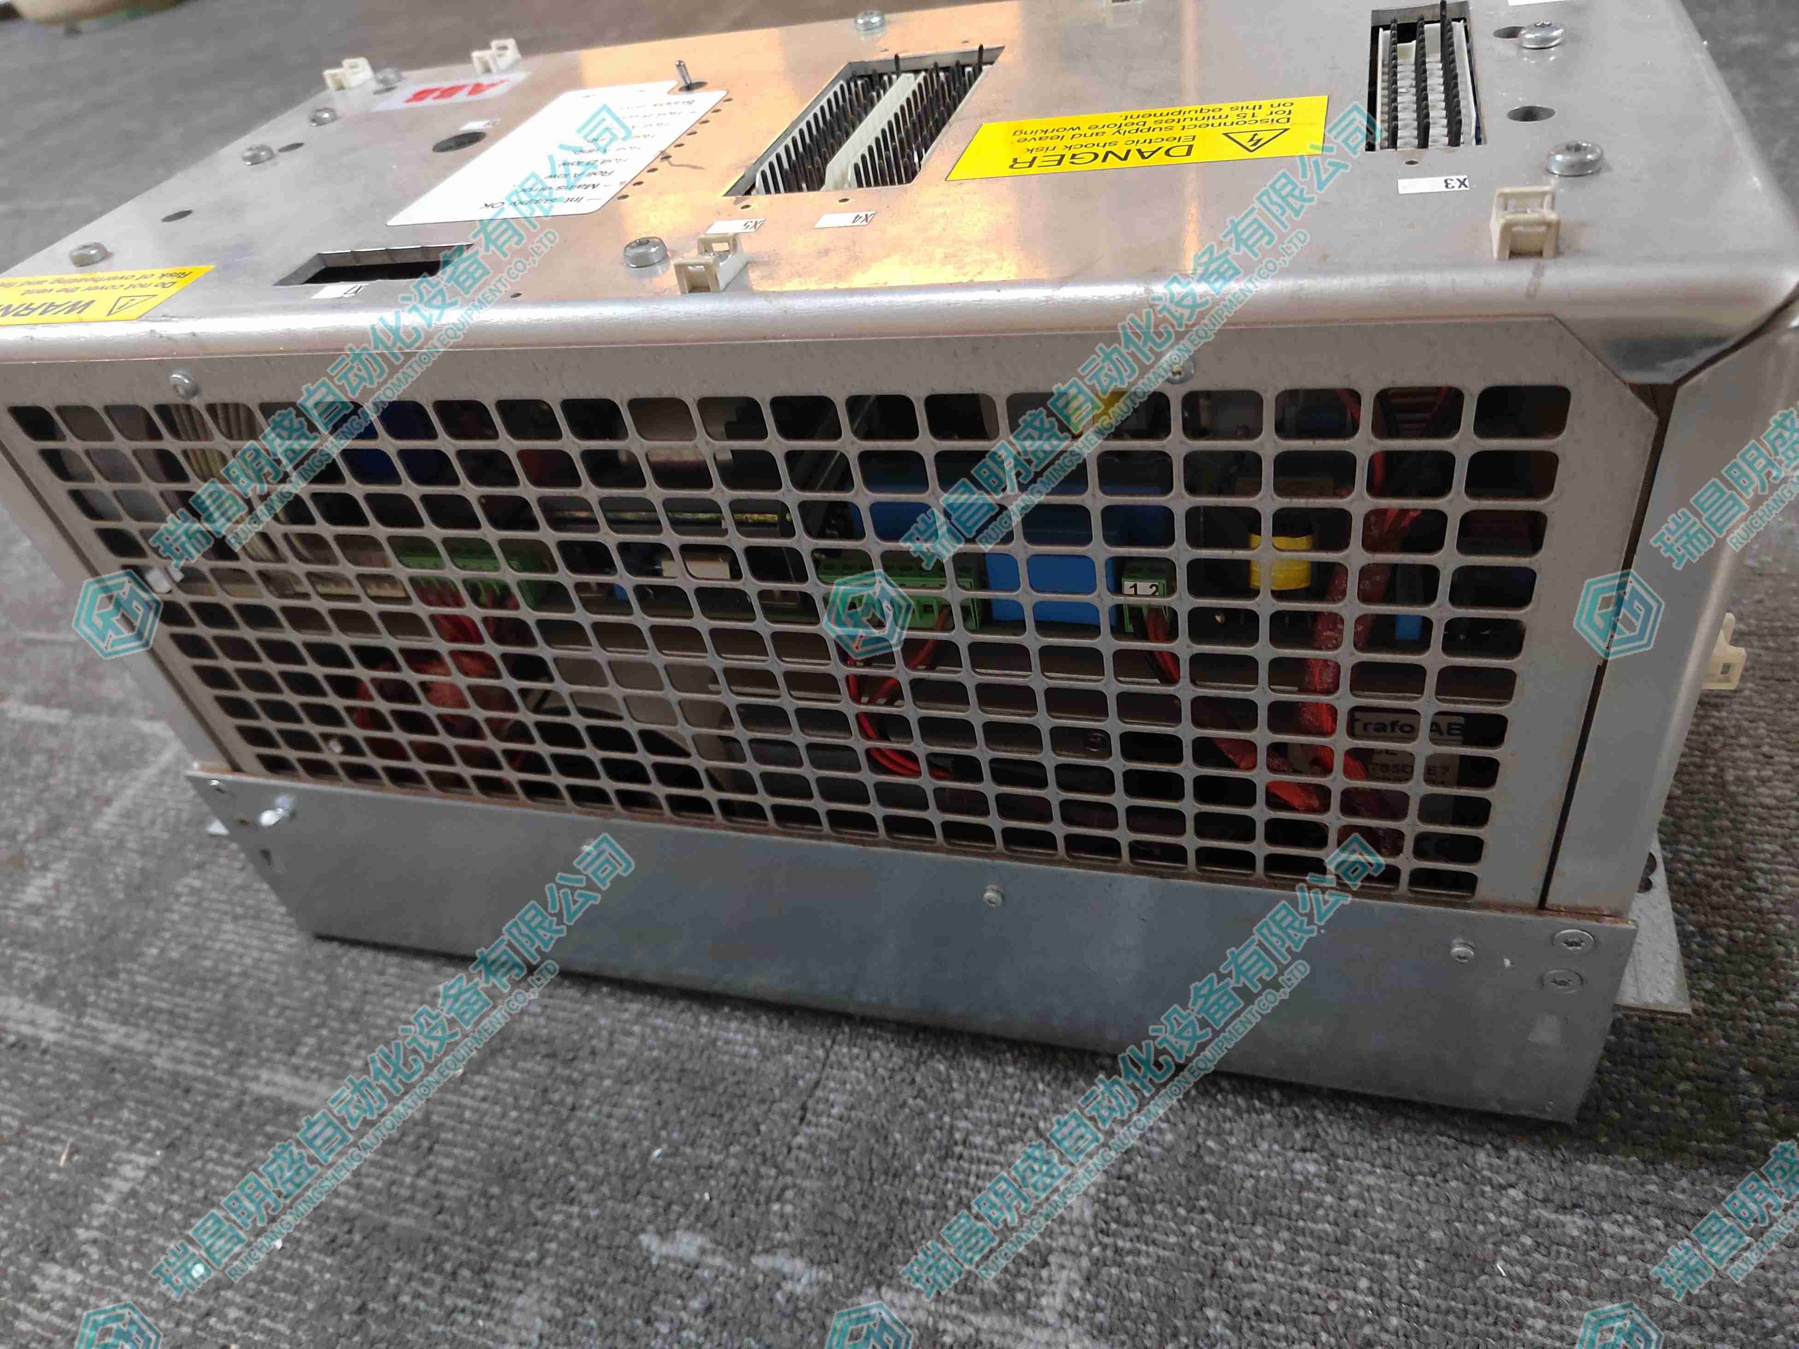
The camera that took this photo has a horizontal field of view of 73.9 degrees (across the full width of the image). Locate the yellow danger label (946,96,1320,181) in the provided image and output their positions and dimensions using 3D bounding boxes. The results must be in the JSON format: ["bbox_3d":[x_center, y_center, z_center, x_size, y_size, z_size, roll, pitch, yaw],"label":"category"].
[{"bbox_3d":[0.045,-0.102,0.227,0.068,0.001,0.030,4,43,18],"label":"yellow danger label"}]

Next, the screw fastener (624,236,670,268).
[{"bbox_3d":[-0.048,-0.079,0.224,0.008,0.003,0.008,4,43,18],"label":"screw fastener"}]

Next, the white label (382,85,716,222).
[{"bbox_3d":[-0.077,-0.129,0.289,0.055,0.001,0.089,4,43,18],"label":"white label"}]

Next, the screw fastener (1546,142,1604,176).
[{"bbox_3d":[0.104,-0.080,0.184,0.008,0.003,0.008,4,43,18],"label":"screw fastener"}]

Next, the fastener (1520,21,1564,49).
[{"bbox_3d":[0.124,-0.123,0.230,0.008,0.003,0.008,4,43,18],"label":"fastener"}]

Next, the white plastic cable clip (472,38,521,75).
[{"bbox_3d":[-0.125,-0.192,0.371,0.008,0.006,0.013,4,43,18],"label":"white plastic cable clip"}]

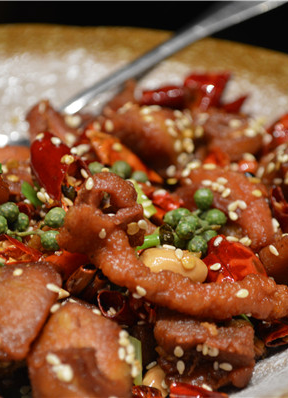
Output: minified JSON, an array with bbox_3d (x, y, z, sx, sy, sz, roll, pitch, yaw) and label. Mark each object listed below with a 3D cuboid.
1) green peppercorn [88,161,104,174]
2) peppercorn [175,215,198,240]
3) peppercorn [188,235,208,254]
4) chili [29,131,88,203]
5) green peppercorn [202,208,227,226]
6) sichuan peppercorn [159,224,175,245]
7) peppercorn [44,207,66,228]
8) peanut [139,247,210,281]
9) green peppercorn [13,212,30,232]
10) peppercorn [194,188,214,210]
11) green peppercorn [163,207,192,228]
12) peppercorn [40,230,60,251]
[{"bbox_3d":[-0.014,-0.009,0.320,0.005,0.005,0.005,-1,28,0],"label":"green peppercorn"},{"bbox_3d":[0.011,0.007,0.282,0.006,0.006,0.006,-1,28,0],"label":"peppercorn"},{"bbox_3d":[0.013,0.011,0.276,0.005,0.005,0.005,-1,28,0],"label":"peppercorn"},{"bbox_3d":[-0.023,-0.009,0.297,0.015,0.019,0.011,-9,19,5],"label":"chili"},{"bbox_3d":[0.019,0.005,0.290,0.005,0.005,0.005,-1,28,0],"label":"green peppercorn"},{"bbox_3d":[0.006,0.009,0.297,0.004,0.005,0.004,0,28,0],"label":"sichuan peppercorn"},{"bbox_3d":[-0.023,0.005,0.287,0.005,0.005,0.005,0,27,0],"label":"peppercorn"},{"bbox_3d":[0.007,0.017,0.279,0.018,0.009,0.009,15,30,16],"label":"peanut"},{"bbox_3d":[-0.032,0.006,0.288,0.005,0.005,0.005,0,27,0],"label":"green peppercorn"},{"bbox_3d":[0.016,0.000,0.295,0.005,0.005,0.005,0,27,0],"label":"peppercorn"},{"bbox_3d":[0.009,0.005,0.291,0.006,0.006,0.006,-1,28,0],"label":"green peppercorn"},{"bbox_3d":[-0.023,0.011,0.283,0.005,0.005,0.005,0,27,0],"label":"peppercorn"}]

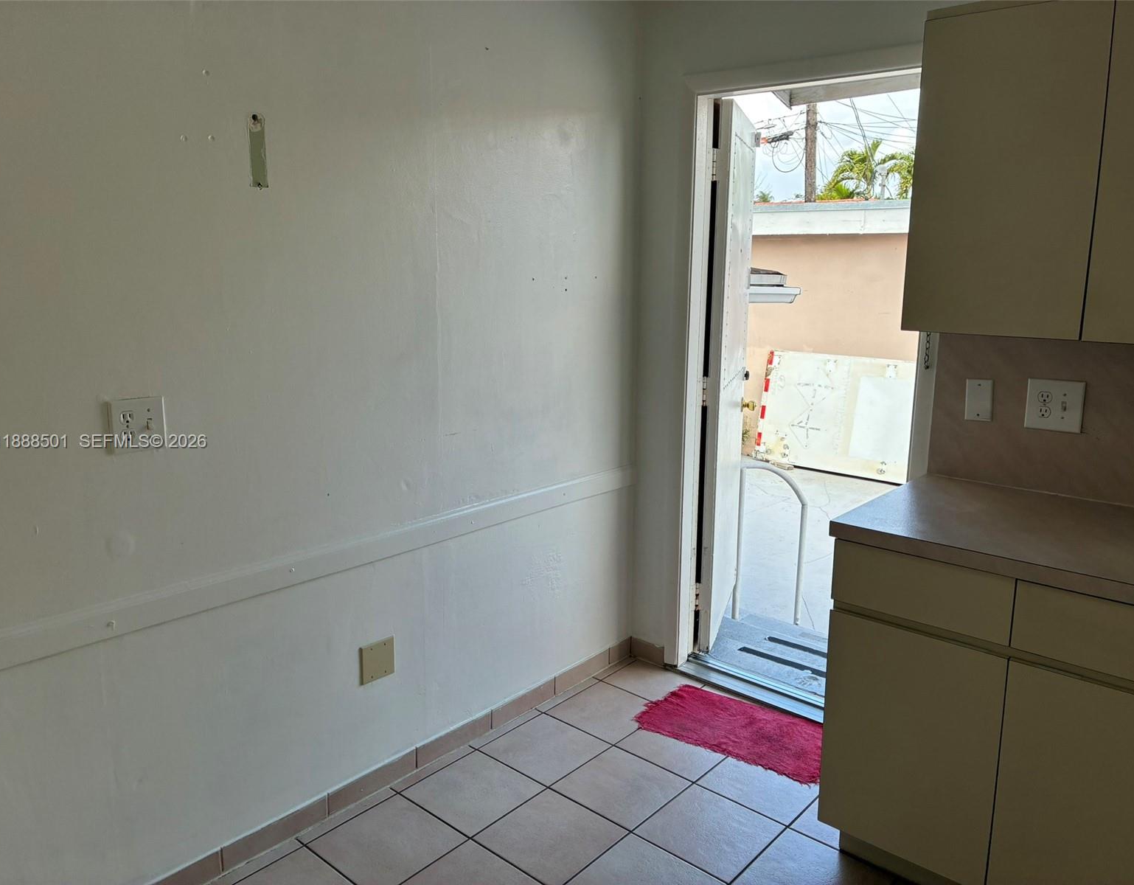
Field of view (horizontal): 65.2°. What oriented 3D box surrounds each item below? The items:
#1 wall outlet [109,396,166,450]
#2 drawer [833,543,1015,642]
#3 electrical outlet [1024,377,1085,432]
[{"bbox_3d":[-0.938,-0.036,1.944,0.015,0.117,0.117,10,16,41],"label":"wall outlet"},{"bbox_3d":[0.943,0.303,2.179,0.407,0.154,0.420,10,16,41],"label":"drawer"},{"bbox_3d":[1.289,-0.096,2.344,0.135,0.131,0.015,10,16,41],"label":"electrical outlet"}]

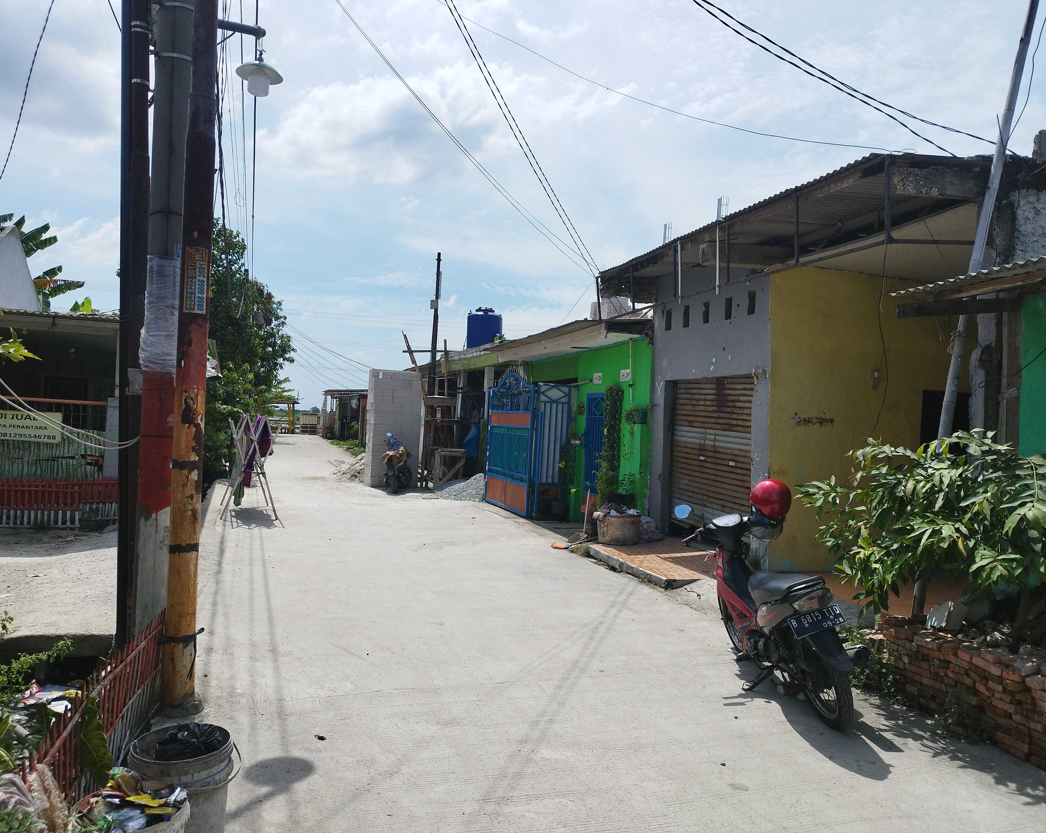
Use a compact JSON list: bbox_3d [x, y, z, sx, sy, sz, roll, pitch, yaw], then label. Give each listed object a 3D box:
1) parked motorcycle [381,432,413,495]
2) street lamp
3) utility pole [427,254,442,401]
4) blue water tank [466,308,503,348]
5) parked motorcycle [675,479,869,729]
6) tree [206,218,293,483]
[{"bbox_3d":[-2.535,0.927,15.600,0.680,1.180,1.850,1,0,2],"label":"parked motorcycle"},{"bbox_3d":[-1.652,-2.146,4.836,0.285,0.220,0.285,1,0,0],"label":"street lamp"},{"bbox_3d":[-1.942,-1.004,16.649,0.200,5.070,0.170,3,0,0],"label":"utility pole"},{"bbox_3d":[-0.942,-2.052,18.500,0.840,1.150,0.840,1,0,0],"label":"blue water tank"},{"bbox_3d":[1.345,1.014,4.500,0.750,1.200,1.900,1,0,-7],"label":"parked motorcycle"},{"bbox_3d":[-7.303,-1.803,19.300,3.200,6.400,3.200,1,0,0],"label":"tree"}]

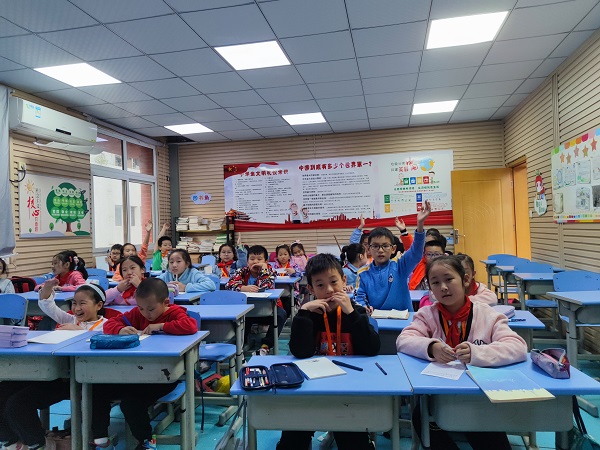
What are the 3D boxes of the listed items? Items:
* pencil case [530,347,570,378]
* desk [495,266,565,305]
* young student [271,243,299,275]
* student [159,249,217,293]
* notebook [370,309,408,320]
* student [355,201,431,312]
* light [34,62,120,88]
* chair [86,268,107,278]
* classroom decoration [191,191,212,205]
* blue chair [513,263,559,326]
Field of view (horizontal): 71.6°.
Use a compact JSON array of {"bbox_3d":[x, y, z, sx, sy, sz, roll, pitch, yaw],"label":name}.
[{"bbox_3d":[0.886,0.480,1.472,0.060,0.060,0.192,-2,0,7],"label":"pencil case"},{"bbox_3d":[2.510,0.828,4.528,0.600,0.715,0.420,-2,0,12],"label":"desk"},{"bbox_3d":[-0.142,0.726,4.173,0.440,1.050,0.580,-2,0,5],"label":"young student"},{"bbox_3d":[-0.973,0.760,3.718,0.460,1.090,0.580,-2,0,12],"label":"student"},{"bbox_3d":[0.535,0.528,2.444,0.215,0.025,0.190,-2,0,12],"label":"notebook"},{"bbox_3d":[0.553,0.552,2.524,0.460,1.380,0.460,-2,0,11],"label":"student"},{"bbox_3d":[-2.162,-1.494,4.127,0.590,0.050,0.590,-2,0,12],"label":"light"},{"bbox_3d":[-2.585,0.957,5.003,0.380,0.800,0.460,-2,0,12],"label":"chair"},{"bbox_3d":[-1.800,-0.502,7.542,0.410,0.250,0.020,-2,0,12],"label":"classroom decoration"},{"bbox_3d":[2.406,0.805,4.131,0.380,0.800,0.460,-2,0,12],"label":"blue chair"}]

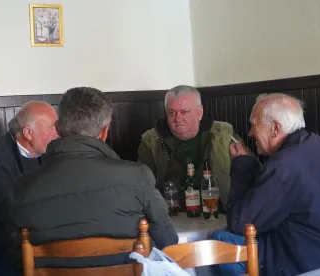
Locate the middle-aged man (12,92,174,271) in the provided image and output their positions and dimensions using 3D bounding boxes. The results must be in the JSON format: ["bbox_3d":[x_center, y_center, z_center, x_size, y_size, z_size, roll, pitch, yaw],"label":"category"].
[{"bbox_3d":[-0.225,0.454,2.265,0.580,1.250,0.700,-2,2,11],"label":"middle-aged man"}]

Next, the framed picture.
[{"bbox_3d":[-0.596,-0.589,3.300,0.173,0.217,0.020,-3,2,-28],"label":"framed picture"}]

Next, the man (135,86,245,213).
[{"bbox_3d":[0.163,0.391,2.992,0.560,1.280,0.700,-2,2,6],"label":"man"}]

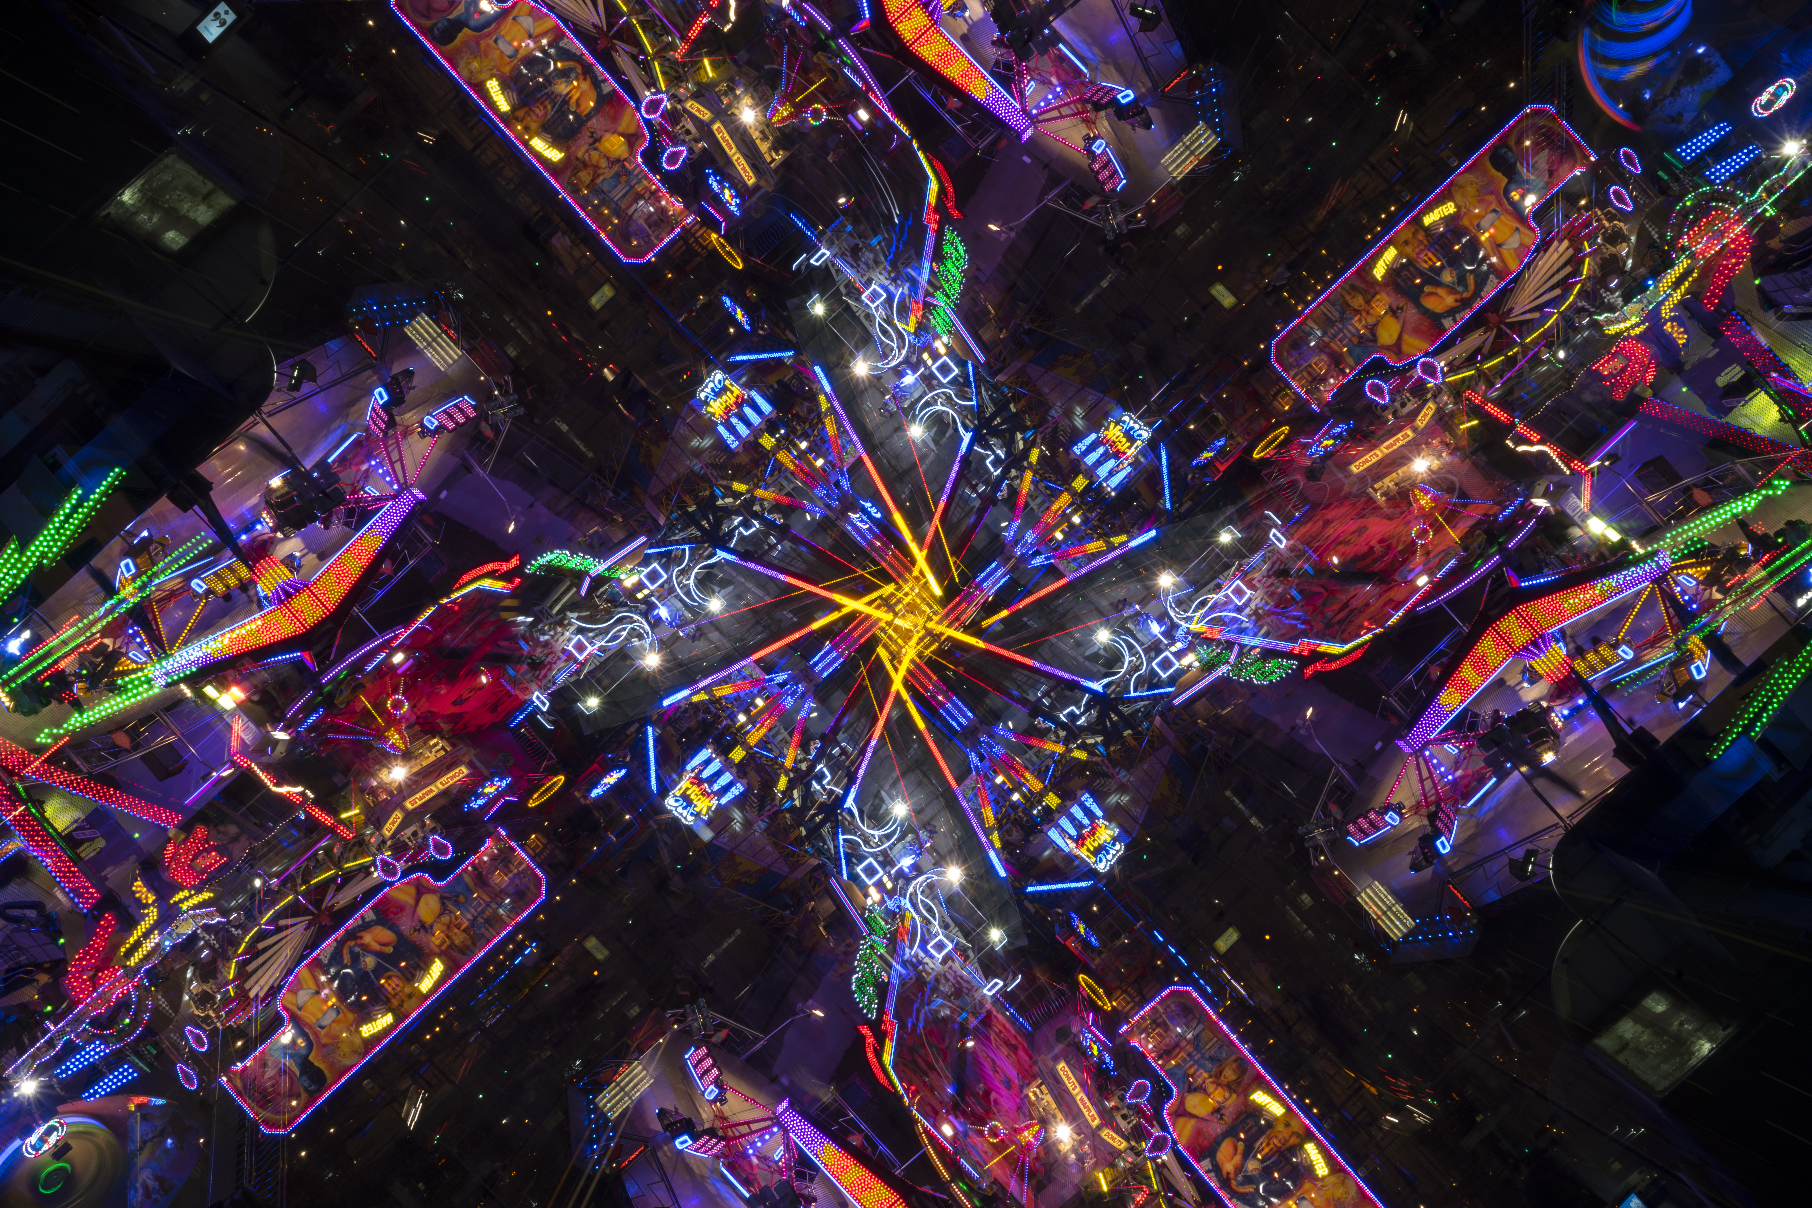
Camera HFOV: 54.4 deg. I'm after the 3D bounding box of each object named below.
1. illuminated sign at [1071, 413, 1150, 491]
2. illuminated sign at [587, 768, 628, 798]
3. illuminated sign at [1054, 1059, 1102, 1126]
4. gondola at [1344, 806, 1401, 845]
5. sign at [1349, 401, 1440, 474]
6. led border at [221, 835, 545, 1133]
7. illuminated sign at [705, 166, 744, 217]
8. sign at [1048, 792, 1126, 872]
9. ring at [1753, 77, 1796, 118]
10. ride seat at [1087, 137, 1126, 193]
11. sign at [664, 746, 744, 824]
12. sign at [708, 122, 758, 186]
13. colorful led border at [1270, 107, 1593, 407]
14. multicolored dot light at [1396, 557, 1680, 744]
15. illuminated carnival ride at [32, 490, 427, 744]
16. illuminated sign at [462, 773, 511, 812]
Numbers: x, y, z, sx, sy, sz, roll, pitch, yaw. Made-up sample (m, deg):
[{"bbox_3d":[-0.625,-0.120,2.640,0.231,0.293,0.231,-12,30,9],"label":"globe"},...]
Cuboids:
[{"bbox_3d":[7.462,-5.561,64.260,2.400,1.900,0.300,-41,-21,-7],"label":"illuminated sign"},{"bbox_3d":[-15.865,9.514,93.560,2.300,0.600,0.300,-42,-8,6],"label":"illuminated sign"},{"bbox_3d":[5.564,15.836,57.000,0.296,2.365,0.200,-32,0,10],"label":"illuminated sign"},{"bbox_3d":[13.090,6.196,49.419,1.200,0.900,1.000,-37,8,26],"label":"gondola"},{"bbox_3d":[20.750,-7.138,74.953,3.400,0.450,2.000,-36,9,33],"label":"sign"},{"bbox_3d":[-18.516,13.180,62.000,13.260,3.814,0.600,-43,-12,0],"label":"led border"},{"bbox_3d":[-8.085,-18.271,77.982,0.600,2.300,0.300,-41,6,-7],"label":"illuminated sign"},{"bbox_3d":[5.873,7.406,56.000,1.750,2.165,0.350,-45,10,0],"label":"sign"},{"bbox_3d":[34.442,-20.074,69.863,1.750,0.800,0.250,-40,8,11],"label":"ring"},{"bbox_3d":[4.457,-9.734,39.059,0.700,1.150,0.750,-41,33,-5],"label":"ride seat"},{"bbox_3d":[-6.424,5.976,56.000,2.262,1.814,0.350,-45,0,10],"label":"sign"},{"bbox_3d":[-7.463,-19.444,76.238,0.420,3.300,0.200,-41,34,-7],"label":"sign"},{"bbox_3d":[18.776,-11.968,62.000,13.333,4.139,0.600,-43,12,0],"label":"colorful led border"},{"bbox_3d":[16.299,1.232,46.076,8.000,1.100,2.200,-39,8,16],"label":"multicolored dot light"},{"bbox_3d":[-14.662,0.215,38.288,9.200,1.600,2.400,-39,-5,-17],"label":"illuminated carnival ride"},{"bbox_3d":[-18.219,8.221,76.603,2.300,0.600,0.300,-40,-8,-6],"label":"illuminated sign"}]

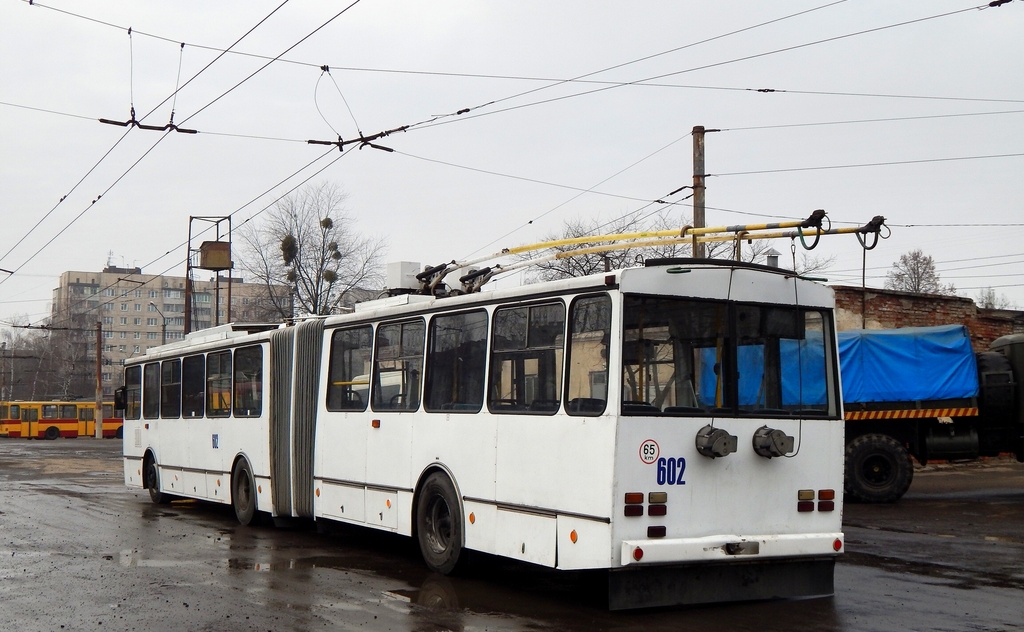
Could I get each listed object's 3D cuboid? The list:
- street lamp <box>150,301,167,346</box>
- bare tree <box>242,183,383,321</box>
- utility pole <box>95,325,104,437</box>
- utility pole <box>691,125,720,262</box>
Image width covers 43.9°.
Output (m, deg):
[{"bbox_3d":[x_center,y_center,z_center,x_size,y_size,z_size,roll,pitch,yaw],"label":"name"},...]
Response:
[{"bbox_3d":[-28.726,4.437,102.563,1.500,11.339,0.350,2,-5,-17],"label":"street lamp"},{"bbox_3d":[-12.062,-0.163,75.386,8.900,15.916,8.400,1,-4,0],"label":"bare tree"},{"bbox_3d":[-32.621,5.119,100.641,0.420,9.188,0.420,-1,-4,0],"label":"utility pole"},{"bbox_3d":[4.978,-0.350,33.635,0.330,9.459,0.330,0,-4,0],"label":"utility pole"}]

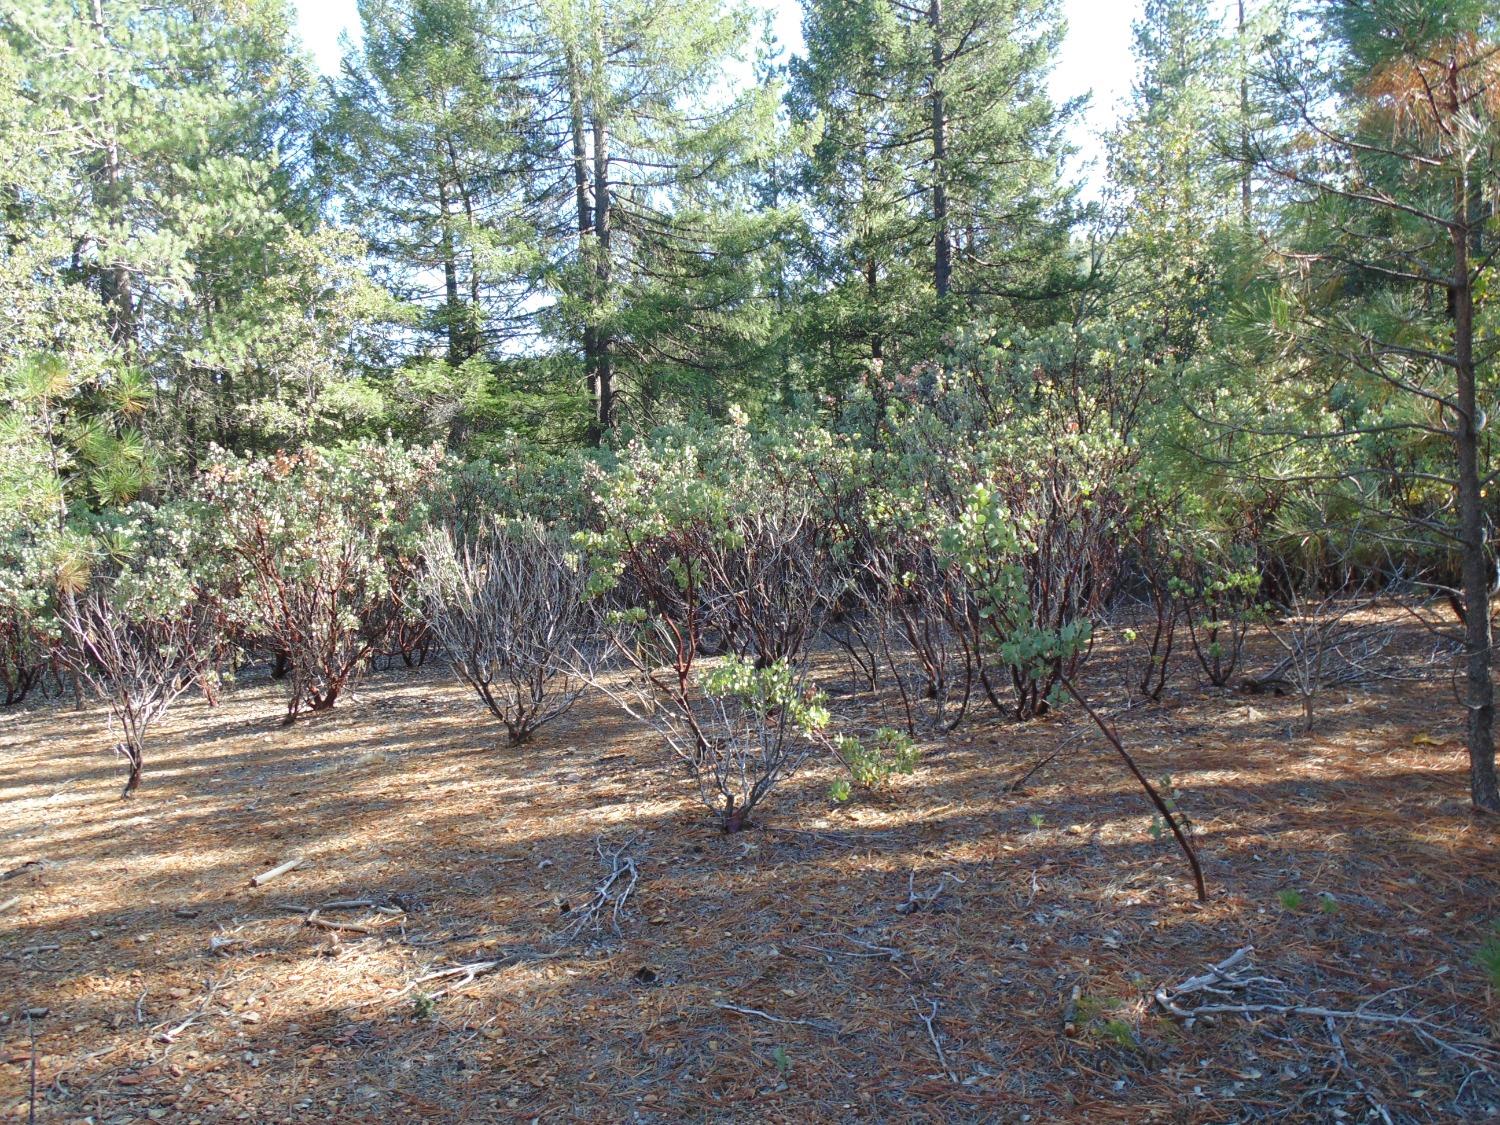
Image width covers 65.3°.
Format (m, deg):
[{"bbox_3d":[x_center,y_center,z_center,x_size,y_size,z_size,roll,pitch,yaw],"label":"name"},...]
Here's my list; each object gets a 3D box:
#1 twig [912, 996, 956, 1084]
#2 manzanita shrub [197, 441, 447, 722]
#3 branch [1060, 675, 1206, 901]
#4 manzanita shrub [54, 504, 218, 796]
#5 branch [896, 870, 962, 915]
[{"bbox_3d":[0.544,1.374,3.434,0.110,0.040,0.540,-2,1,0],"label":"twig"},{"bbox_3d":[-4.047,0.179,10.923,2.200,2.420,1.900,-2,1,0],"label":"manzanita shrub"},{"bbox_3d":[1.478,0.895,4.668,0.570,0.860,0.250,-2,1,0],"label":"branch"},{"bbox_3d":[-4.013,0.573,7.533,1.020,1.800,0.950,-2,1,0],"label":"manzanita shrub"},{"bbox_3d":[0.715,1.306,4.690,0.260,0.100,0.260,-2,1,0],"label":"branch"}]

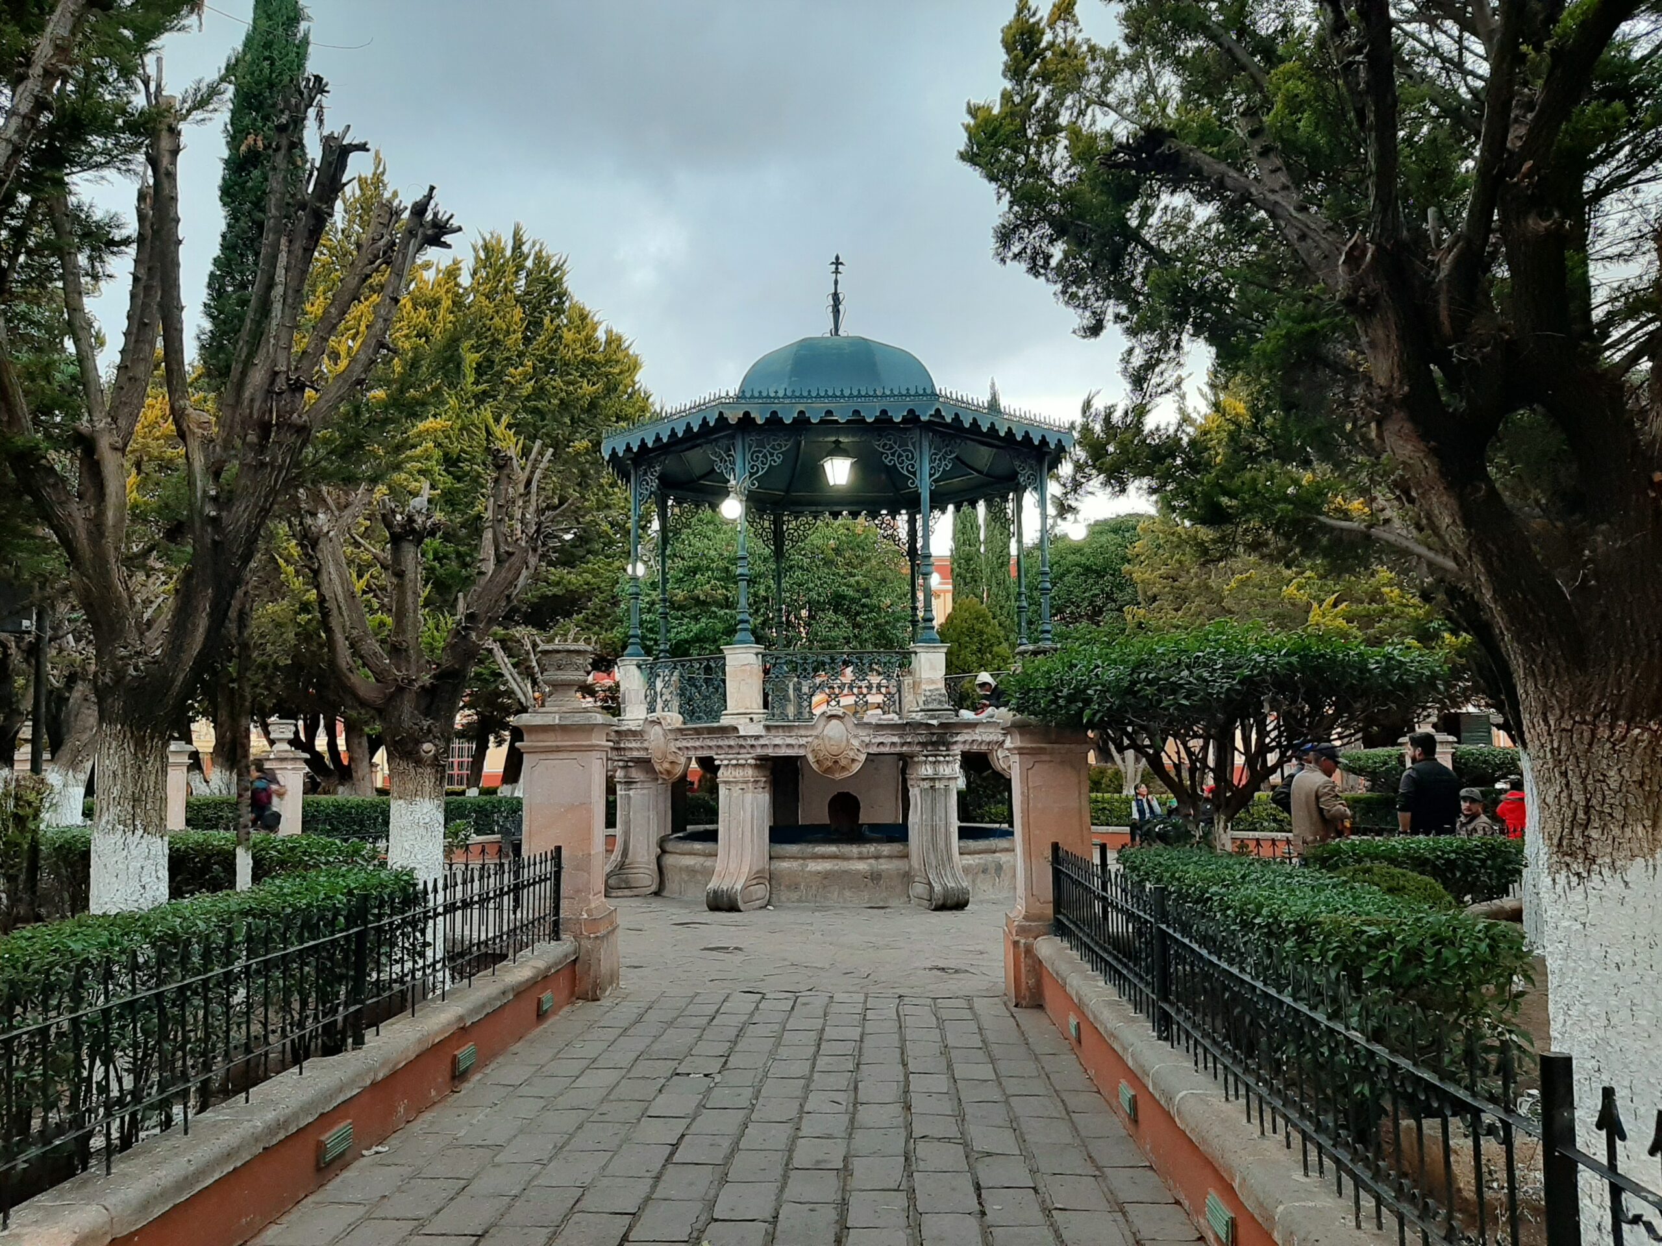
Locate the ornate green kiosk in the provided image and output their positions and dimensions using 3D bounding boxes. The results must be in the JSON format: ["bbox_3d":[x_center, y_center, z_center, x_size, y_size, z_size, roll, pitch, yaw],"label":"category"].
[{"bbox_3d":[0.128,-0.785,17.334,6.000,8.780,6.000,-1,-7,2],"label":"ornate green kiosk"}]

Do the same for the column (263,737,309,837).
[{"bbox_3d":[-7.963,2.747,18.207,0.570,1.940,0.570,-1,-7,2],"label":"column"}]

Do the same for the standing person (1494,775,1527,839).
[{"bbox_3d":[7.570,2.398,13.806,0.420,1.380,0.320,-1,-7,6],"label":"standing person"}]

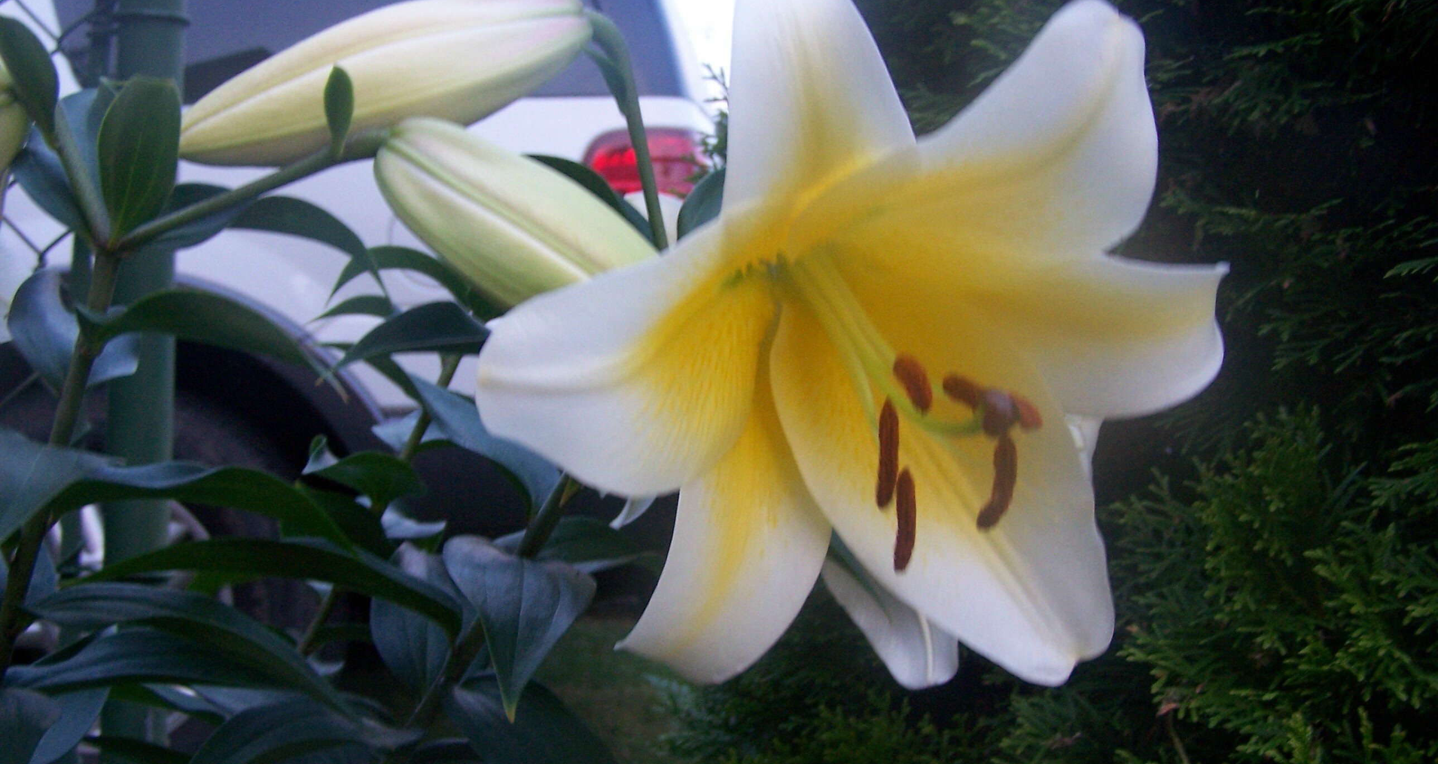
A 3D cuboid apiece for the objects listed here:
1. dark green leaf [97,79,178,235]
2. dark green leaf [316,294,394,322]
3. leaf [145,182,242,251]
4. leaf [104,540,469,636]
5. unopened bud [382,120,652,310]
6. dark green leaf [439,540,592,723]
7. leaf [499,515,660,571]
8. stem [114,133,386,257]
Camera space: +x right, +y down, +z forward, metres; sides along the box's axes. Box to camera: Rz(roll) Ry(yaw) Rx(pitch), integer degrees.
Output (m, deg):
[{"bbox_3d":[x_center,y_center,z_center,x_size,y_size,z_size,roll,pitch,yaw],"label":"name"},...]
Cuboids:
[{"bbox_3d":[-0.181,-0.070,0.520,0.026,0.052,0.030,8,5,-6],"label":"dark green leaf"},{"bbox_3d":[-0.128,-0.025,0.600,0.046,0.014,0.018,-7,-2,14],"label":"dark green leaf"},{"bbox_3d":[-0.157,-0.049,0.495,0.034,0.020,0.020,2,6,-24],"label":"leaf"},{"bbox_3d":[-0.143,0.065,0.540,0.123,0.028,0.036,7,-1,-6],"label":"leaf"},{"bbox_3d":[-0.051,-0.039,0.483,0.108,0.039,0.039,31,0,-9],"label":"unopened bud"},{"bbox_3d":[-0.057,0.069,0.470,0.042,0.030,0.060,4,41,-4],"label":"dark green leaf"},{"bbox_3d":[-0.048,0.058,0.580,0.063,0.020,0.034,3,-1,-30],"label":"leaf"},{"bbox_3d":[-0.134,-0.053,0.477,0.087,0.014,0.011,-21,0,3],"label":"stem"}]

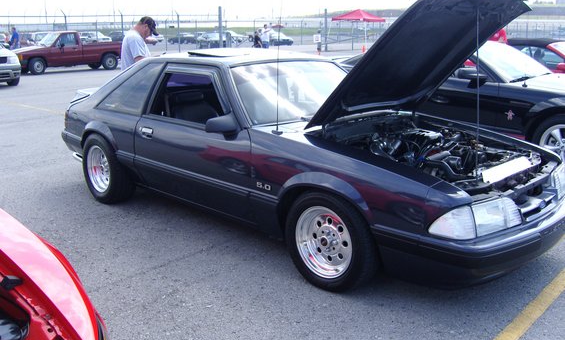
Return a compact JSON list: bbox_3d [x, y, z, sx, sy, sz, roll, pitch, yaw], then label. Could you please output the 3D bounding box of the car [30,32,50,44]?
[{"bbox_3d":[-25.833,-14.214,60.000,4.600,1.470,1.800,6,15,21],"label":"car"}]

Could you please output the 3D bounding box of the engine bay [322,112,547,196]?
[{"bbox_3d":[0.982,0.003,3.653,1.000,0.450,1.100,13,18,41],"label":"engine bay"}]

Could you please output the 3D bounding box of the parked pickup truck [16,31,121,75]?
[{"bbox_3d":[-8.200,-4.590,21.450,4.550,1.550,1.670,-11,18,-39],"label":"parked pickup truck"}]

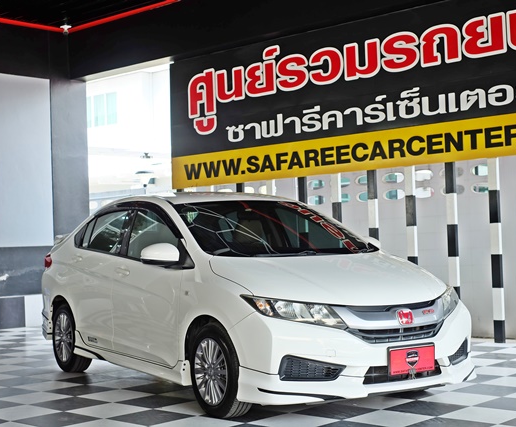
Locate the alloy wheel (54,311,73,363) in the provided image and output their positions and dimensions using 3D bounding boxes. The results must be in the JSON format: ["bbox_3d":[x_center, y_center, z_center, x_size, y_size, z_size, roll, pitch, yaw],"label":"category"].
[{"bbox_3d":[-1.591,1.063,8.062,0.170,0.425,0.425,-1,-2,-31],"label":"alloy wheel"}]

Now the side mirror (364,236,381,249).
[{"bbox_3d":[0.828,0.263,7.222,0.250,0.165,0.150,-1,-2,-31],"label":"side mirror"}]

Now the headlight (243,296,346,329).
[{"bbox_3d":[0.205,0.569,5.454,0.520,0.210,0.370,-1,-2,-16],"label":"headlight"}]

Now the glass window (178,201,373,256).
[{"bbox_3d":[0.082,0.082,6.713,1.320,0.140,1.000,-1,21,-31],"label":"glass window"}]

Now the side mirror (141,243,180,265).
[{"bbox_3d":[-0.624,0.264,6.204,0.250,0.155,0.160,-1,-2,-31],"label":"side mirror"}]

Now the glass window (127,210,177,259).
[{"bbox_3d":[-0.729,0.156,6.766,0.080,0.430,0.930,22,-13,-29],"label":"glass window"}]

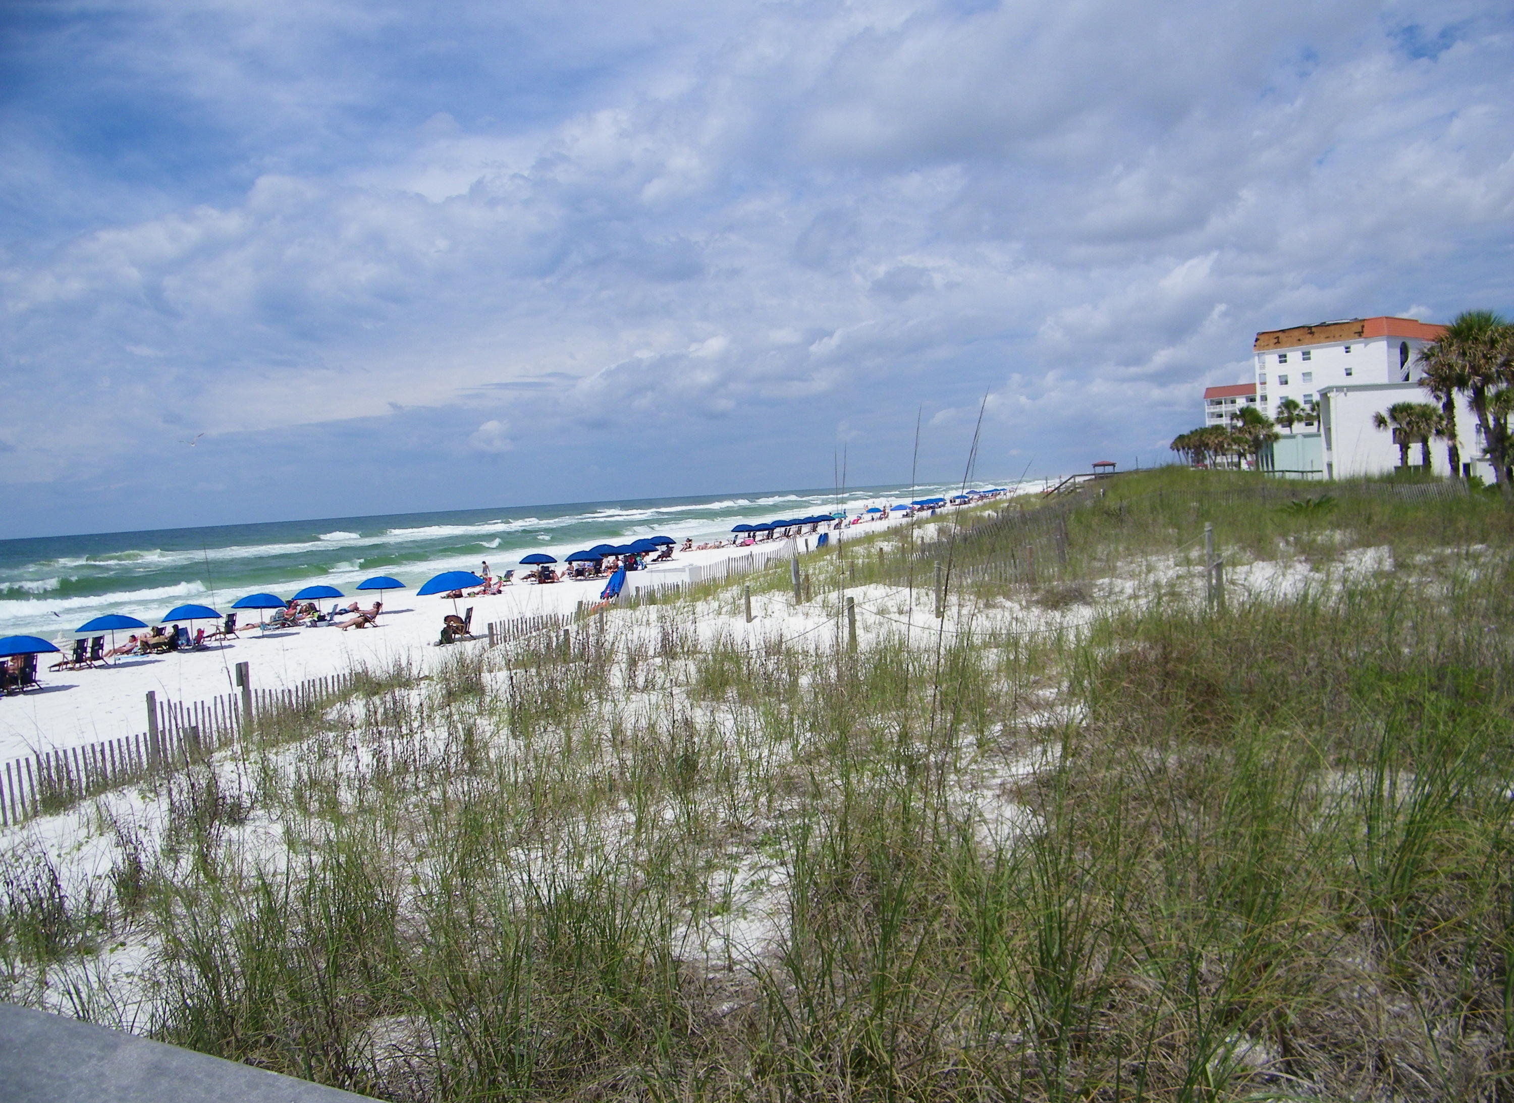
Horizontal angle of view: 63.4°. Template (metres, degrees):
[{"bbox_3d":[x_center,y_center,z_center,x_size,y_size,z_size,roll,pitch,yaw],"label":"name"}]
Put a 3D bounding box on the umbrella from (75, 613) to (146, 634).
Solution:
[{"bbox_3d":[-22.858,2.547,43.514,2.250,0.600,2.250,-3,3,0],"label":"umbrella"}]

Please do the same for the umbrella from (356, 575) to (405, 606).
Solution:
[{"bbox_3d":[-18.282,2.058,59.540,2.250,1.650,2.250,-3,3,0],"label":"umbrella"}]

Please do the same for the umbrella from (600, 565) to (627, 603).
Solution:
[{"bbox_3d":[-6.337,1.382,54.000,0.800,1.750,0.800,19,3,0],"label":"umbrella"}]

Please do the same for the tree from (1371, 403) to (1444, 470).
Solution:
[{"bbox_3d":[46.801,-7.948,88.000,4.500,5.600,4.500,-3,3,0],"label":"tree"}]

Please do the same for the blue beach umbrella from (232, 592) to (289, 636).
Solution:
[{"bbox_3d":[-20.608,2.646,51.043,2.250,1.800,2.250,-3,3,0],"label":"blue beach umbrella"}]

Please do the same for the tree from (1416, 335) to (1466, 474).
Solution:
[{"bbox_3d":[40.586,-8.299,72.000,3.500,8.900,3.500,-3,3,0],"label":"tree"}]

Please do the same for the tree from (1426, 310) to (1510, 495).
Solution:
[{"bbox_3d":[36.754,-7.558,63.000,4.200,9.500,4.200,-3,3,0],"label":"tree"}]

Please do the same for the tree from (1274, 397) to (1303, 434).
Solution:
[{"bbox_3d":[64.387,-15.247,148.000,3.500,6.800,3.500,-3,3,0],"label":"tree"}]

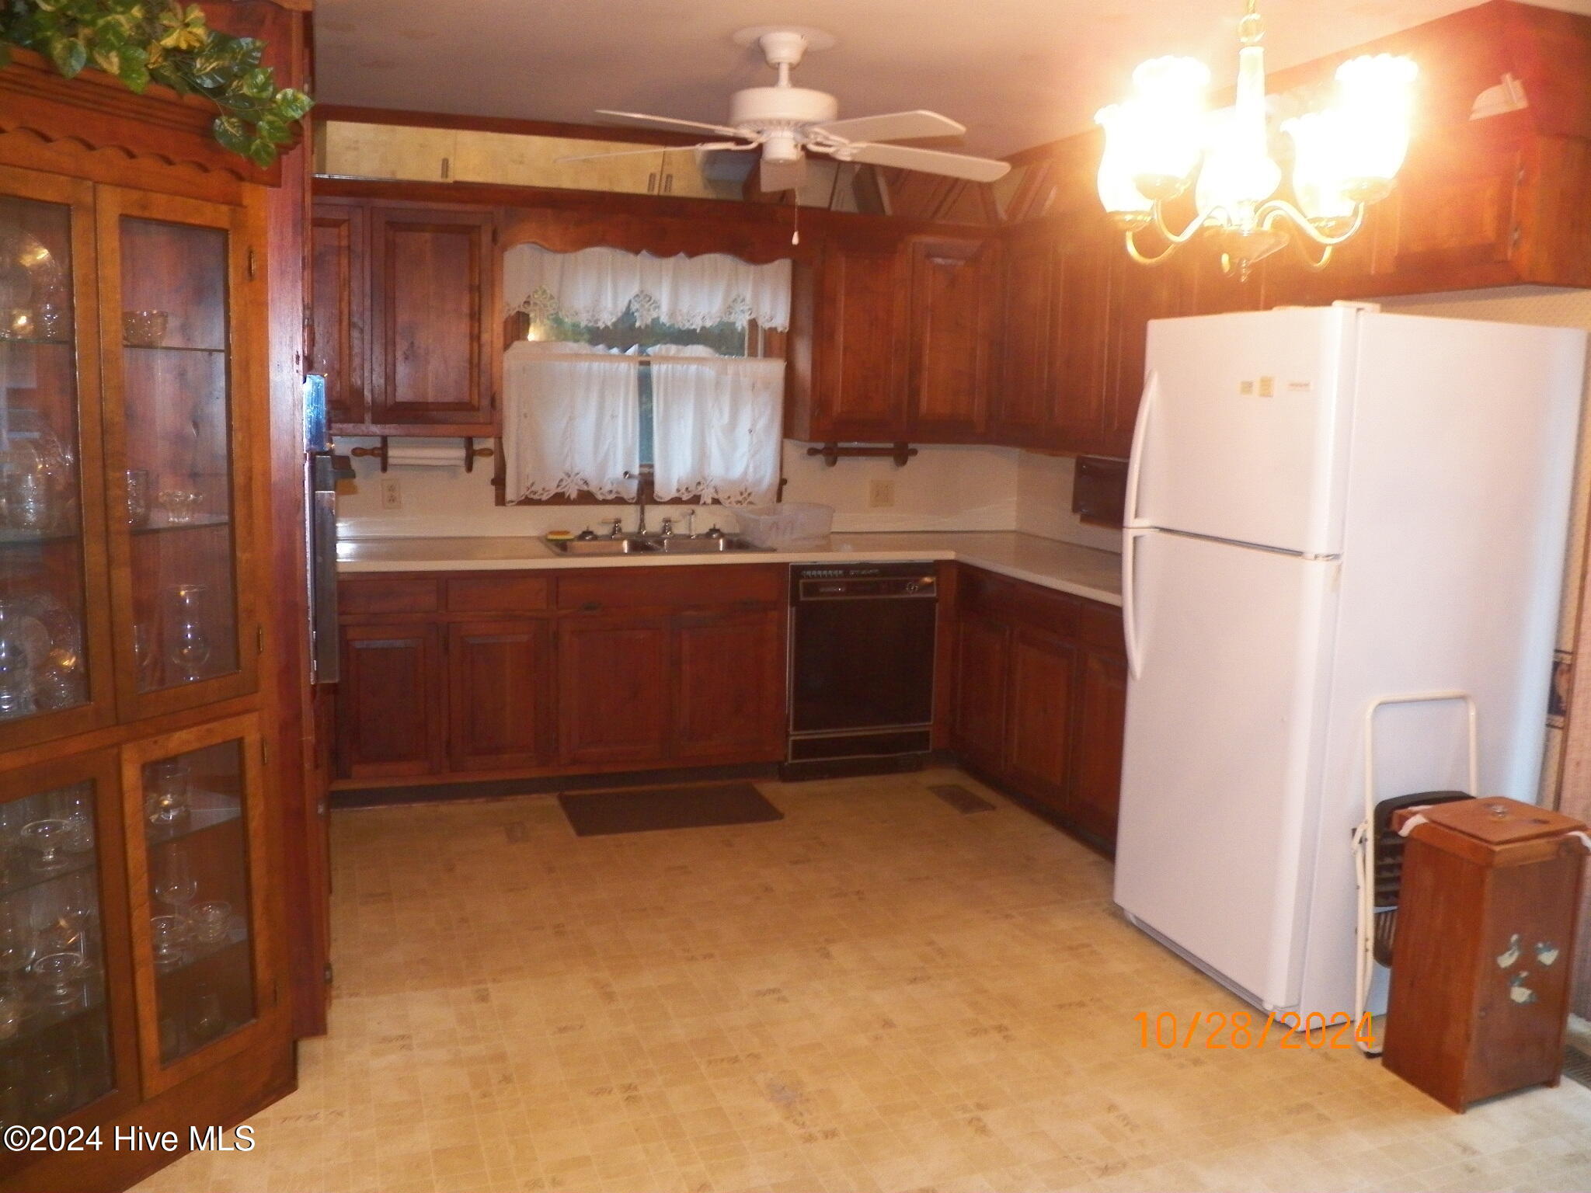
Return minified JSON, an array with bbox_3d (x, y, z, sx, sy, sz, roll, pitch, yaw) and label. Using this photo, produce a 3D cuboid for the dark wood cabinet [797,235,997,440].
[{"bbox_3d":[0.407,-1.072,5.380,0.818,0.848,0.319,-2,9,-19],"label":"dark wood cabinet"}]

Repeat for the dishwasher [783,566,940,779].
[{"bbox_3d":[0.166,0.245,5.291,0.613,0.856,0.598,-2,9,-19],"label":"dishwasher"}]

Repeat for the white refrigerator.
[{"bbox_3d":[1.381,0.146,3.374,0.775,1.681,0.694,-2,9,-19],"label":"white refrigerator"}]

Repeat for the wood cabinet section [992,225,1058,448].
[{"bbox_3d":[1.079,-1.034,5.173,0.320,0.870,0.450,-2,9,-18],"label":"wood cabinet section"}]

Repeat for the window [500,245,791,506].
[{"bbox_3d":[-0.590,-0.891,5.211,1.215,1.063,0.098,-2,9,-19],"label":"window"}]

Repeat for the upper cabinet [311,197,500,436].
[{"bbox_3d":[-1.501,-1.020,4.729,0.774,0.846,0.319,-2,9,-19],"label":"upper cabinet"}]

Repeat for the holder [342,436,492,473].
[{"bbox_3d":[-1.391,-0.531,4.798,0.512,0.132,0.127,-2,9,-19],"label":"holder"}]

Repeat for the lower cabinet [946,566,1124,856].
[{"bbox_3d":[1.135,0.373,4.593,0.622,0.858,1.372,-2,9,-19],"label":"lower cabinet"}]

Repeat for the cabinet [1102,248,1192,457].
[{"bbox_3d":[1.329,-0.879,4.393,0.319,0.813,0.519,-2,9,-19],"label":"cabinet"}]

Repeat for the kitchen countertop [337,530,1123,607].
[{"bbox_3d":[-0.083,-0.087,4.436,3.004,0.039,2.060,-2,9,-19],"label":"kitchen countertop"}]

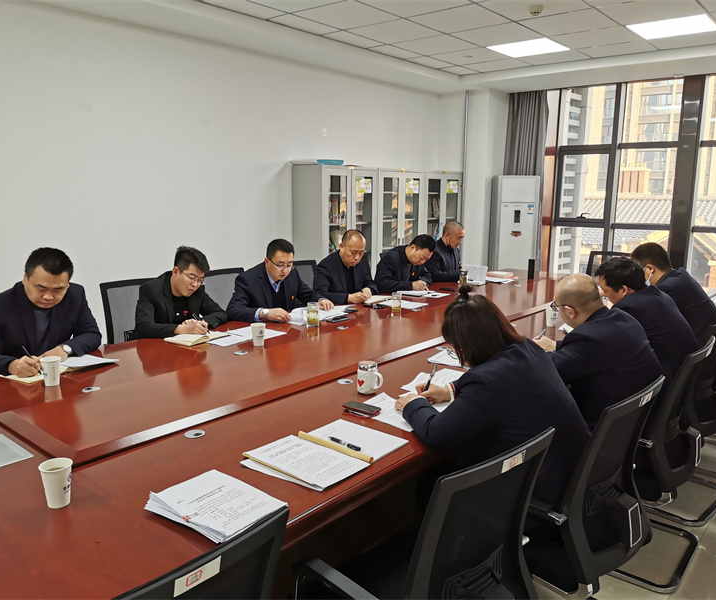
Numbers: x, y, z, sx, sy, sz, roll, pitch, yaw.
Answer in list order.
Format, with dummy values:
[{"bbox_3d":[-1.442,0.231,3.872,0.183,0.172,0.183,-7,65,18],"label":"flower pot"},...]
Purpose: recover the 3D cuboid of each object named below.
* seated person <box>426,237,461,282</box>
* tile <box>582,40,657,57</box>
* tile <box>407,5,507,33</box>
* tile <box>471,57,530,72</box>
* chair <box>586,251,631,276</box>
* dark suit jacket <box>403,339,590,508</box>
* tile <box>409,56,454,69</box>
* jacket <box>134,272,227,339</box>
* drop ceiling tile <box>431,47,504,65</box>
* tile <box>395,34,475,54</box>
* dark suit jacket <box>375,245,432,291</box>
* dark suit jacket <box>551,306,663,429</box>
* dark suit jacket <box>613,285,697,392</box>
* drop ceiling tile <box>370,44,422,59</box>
[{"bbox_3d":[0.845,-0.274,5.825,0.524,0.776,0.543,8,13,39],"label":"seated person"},{"bbox_3d":[2.339,-2.260,5.623,0.600,0.020,0.456,9,13,39],"label":"tile"},{"bbox_3d":[0.771,-2.114,4.692,0.600,0.020,0.600,9,13,39],"label":"tile"},{"bbox_3d":[1.416,-2.403,6.384,0.600,0.020,0.453,8,13,39],"label":"tile"},{"bbox_3d":[2.343,0.049,5.980,0.580,0.960,0.600,9,13,39],"label":"chair"},{"bbox_3d":[0.485,0.384,2.104,0.601,0.563,0.582,8,13,39],"label":"dark suit jacket"},{"bbox_3d":[0.747,-2.382,6.250,0.257,0.018,0.600,9,13,39],"label":"tile"},{"bbox_3d":[-1.062,0.119,3.758,0.500,0.620,0.600,9,13,39],"label":"jacket"},{"bbox_3d":[1.080,-2.334,5.979,0.600,0.020,0.600,9,13,39],"label":"drop ceiling tile"},{"bbox_3d":[0.694,-2.254,5.514,0.600,0.020,0.600,8,13,39],"label":"tile"},{"bbox_3d":[0.315,-0.138,5.166,0.530,0.580,0.620,9,13,39],"label":"dark suit jacket"},{"bbox_3d":[1.055,0.312,2.654,0.580,0.570,0.600,9,13,39],"label":"dark suit jacket"},{"bbox_3d":[1.439,0.212,3.164,0.485,0.582,0.543,8,13,39],"label":"dark suit jacket"},{"bbox_3d":[0.364,-2.307,5.795,0.257,0.018,0.600,9,13,39],"label":"drop ceiling tile"}]

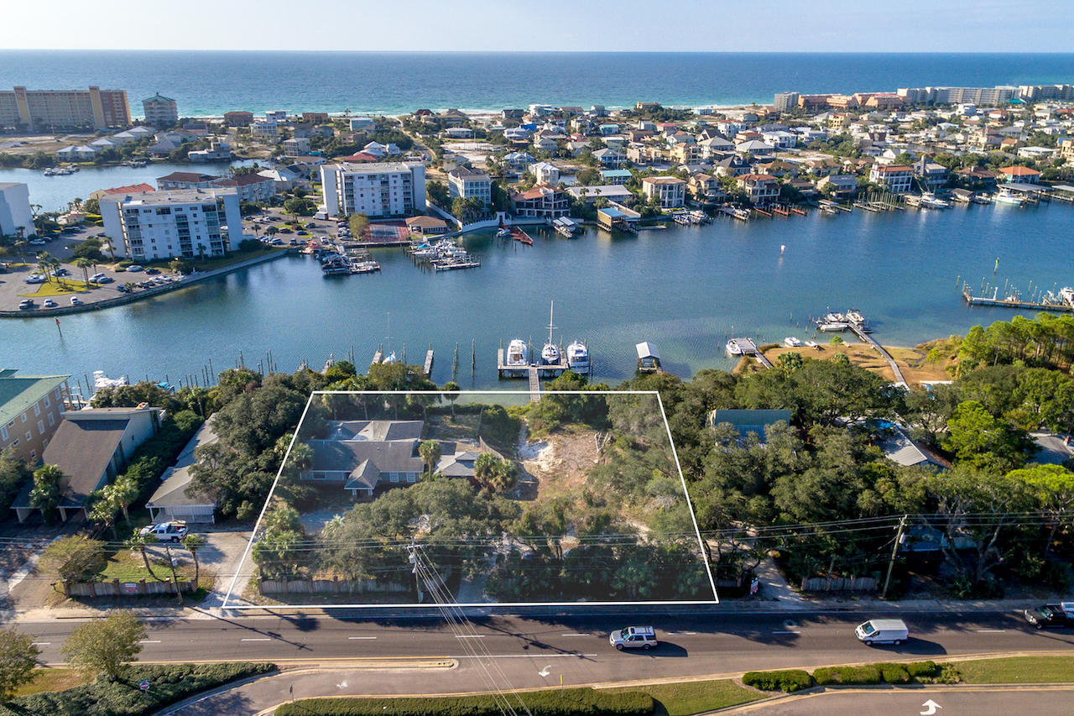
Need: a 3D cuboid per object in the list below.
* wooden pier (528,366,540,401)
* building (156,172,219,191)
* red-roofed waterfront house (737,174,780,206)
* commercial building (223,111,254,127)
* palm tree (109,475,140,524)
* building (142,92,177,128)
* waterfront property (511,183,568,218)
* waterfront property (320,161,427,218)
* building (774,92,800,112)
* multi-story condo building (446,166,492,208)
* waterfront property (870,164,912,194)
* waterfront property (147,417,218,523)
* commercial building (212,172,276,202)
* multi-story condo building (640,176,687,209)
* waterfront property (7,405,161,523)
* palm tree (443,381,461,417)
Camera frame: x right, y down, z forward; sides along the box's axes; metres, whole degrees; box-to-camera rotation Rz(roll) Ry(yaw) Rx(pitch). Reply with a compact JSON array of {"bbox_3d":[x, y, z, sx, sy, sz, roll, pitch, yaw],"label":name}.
[{"bbox_3d":[-0.572,6.053,125.877,1.900,0.900,14.500,-1,27,-2],"label":"wooden pier"},{"bbox_3d":[-167.801,-83.462,287.829,26.000,10.500,14.000,9,29,16],"label":"building"},{"bbox_3d":[105.450,-80.690,282.910,14.200,12.000,13.300,-5,27,-11],"label":"red-roofed waterfront house"},{"bbox_3d":[-266.210,-213.460,532.090,21.500,12.000,12.500,-2,26,-4],"label":"commercial building"},{"bbox_3d":[-57.120,20.160,82.820,3.700,8.300,3.600,0,26,-1],"label":"palm tree"},{"bbox_3d":[-330.600,-217.020,523.400,22.500,26.000,15.500,-4,27,-8],"label":"building"},{"bbox_3d":[1.744,-67.795,257.113,24.000,11.000,14.000,2,27,3],"label":"waterfront property"},{"bbox_3d":[-69.532,-74.600,261.606,41.000,18.500,19.000,-3,28,-5],"label":"waterfront property"},{"bbox_3d":[288.067,-296.275,690.630,20.000,21.000,18.000,-6,28,-12],"label":"building"},{"bbox_3d":[-29.550,-76.710,270.600,14.500,15.000,19.500,-8,27,-15],"label":"multi-story condo building"},{"bbox_3d":[182.332,-91.989,306.186,16.000,11.000,11.000,-8,29,-16],"label":"waterfront property"},{"bbox_3d":[-51.030,16.100,94.810,10.400,4.500,24.500,-1,26,-3],"label":"waterfront property"},{"bbox_3d":[-136.913,-80.171,281.143,17.000,11.000,21.000,13,30,24],"label":"commercial building"},{"bbox_3d":[58.690,-76.840,275.240,15.700,12.000,11.500,-7,27,-14],"label":"multi-story condo building"},{"bbox_3d":[-69.257,15.707,92.941,12.000,7.200,20.000,0,27,-1],"label":"waterfront property"},{"bbox_3d":[-16.060,8.090,113.170,3.100,7.400,3.000,0,26,-1],"label":"palm tree"}]

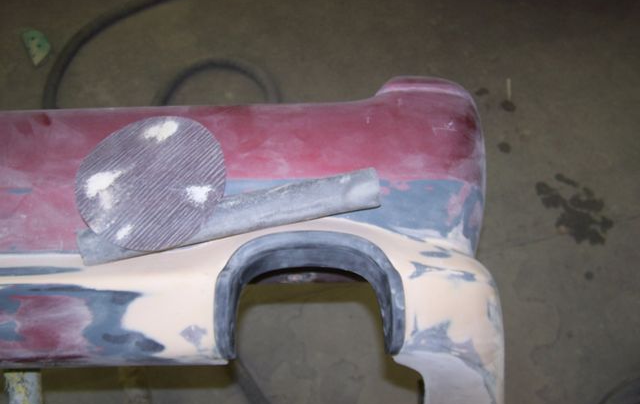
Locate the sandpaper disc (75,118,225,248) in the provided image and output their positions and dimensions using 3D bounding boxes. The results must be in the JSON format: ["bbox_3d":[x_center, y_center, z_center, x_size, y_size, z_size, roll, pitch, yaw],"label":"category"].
[{"bbox_3d":[-0.166,-0.021,0.694,0.150,0.004,0.150,-1,63,2],"label":"sandpaper disc"}]

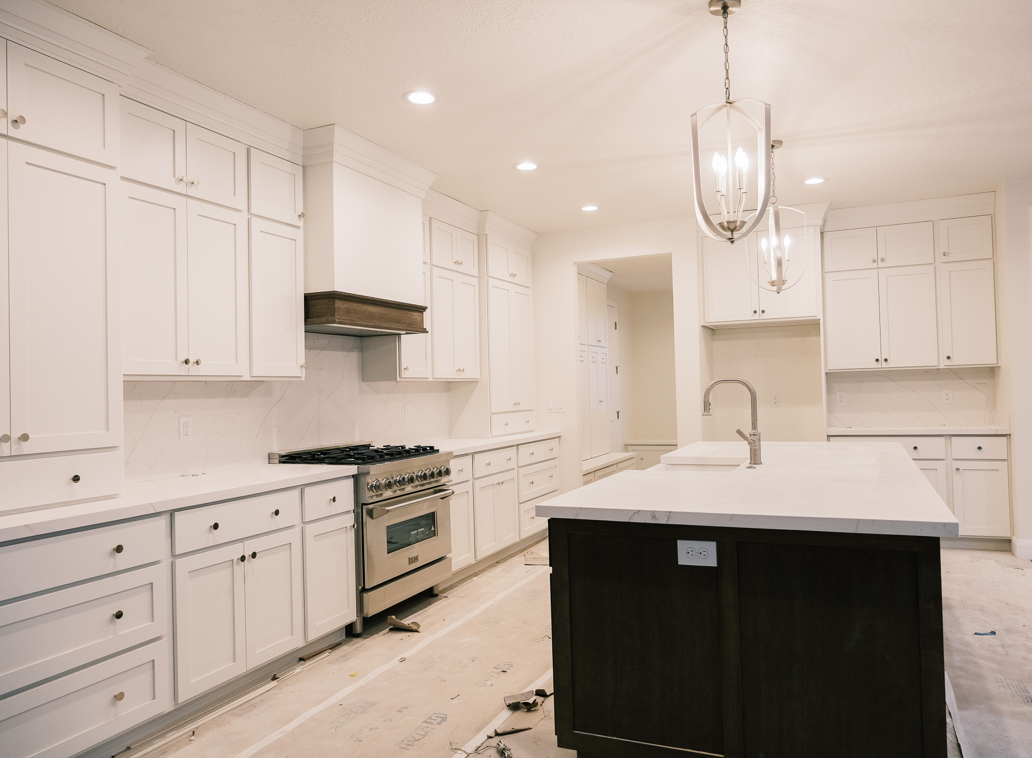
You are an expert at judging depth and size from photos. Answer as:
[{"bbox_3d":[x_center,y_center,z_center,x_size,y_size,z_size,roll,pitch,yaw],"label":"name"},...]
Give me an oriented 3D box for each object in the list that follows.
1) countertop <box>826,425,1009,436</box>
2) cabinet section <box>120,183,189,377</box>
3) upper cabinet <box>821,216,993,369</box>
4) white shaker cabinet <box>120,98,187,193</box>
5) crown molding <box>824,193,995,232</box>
[{"bbox_3d":[3.223,0.415,5.921,1.245,0.037,0.678,-2,-1,25],"label":"countertop"},{"bbox_3d":[-1.704,-0.420,3.200,0.310,0.820,0.357,-2,-1,25],"label":"cabinet section"},{"bbox_3d":[3.240,-0.672,6.029,1.240,1.175,0.330,-2,-1,25],"label":"upper cabinet"},{"bbox_3d":[-1.726,-0.995,3.213,0.330,0.350,0.358,-2,-1,25],"label":"white shaker cabinet"},{"bbox_3d":[3.170,-1.353,5.926,1.251,0.167,0.109,-2,-1,25],"label":"crown molding"}]

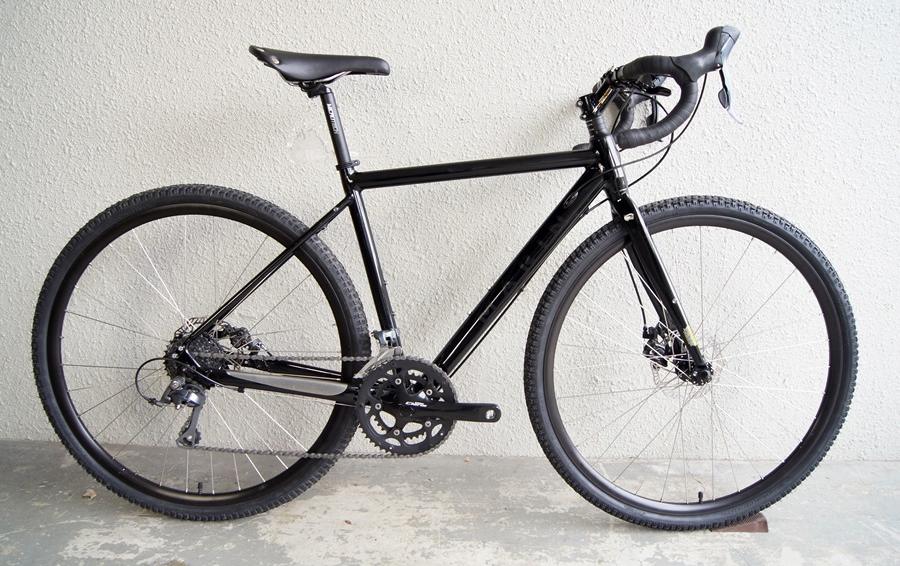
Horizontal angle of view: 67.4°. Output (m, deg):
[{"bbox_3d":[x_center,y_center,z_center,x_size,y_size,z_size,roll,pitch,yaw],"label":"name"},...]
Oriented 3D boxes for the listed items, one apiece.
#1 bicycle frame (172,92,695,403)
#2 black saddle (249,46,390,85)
[{"bbox_3d":[-0.002,-0.058,1.369,1.035,0.652,0.155,1,7,0],"label":"bicycle frame"},{"bbox_3d":[-0.253,-0.417,1.322,0.276,0.071,0.152,1,7,0],"label":"black saddle"}]

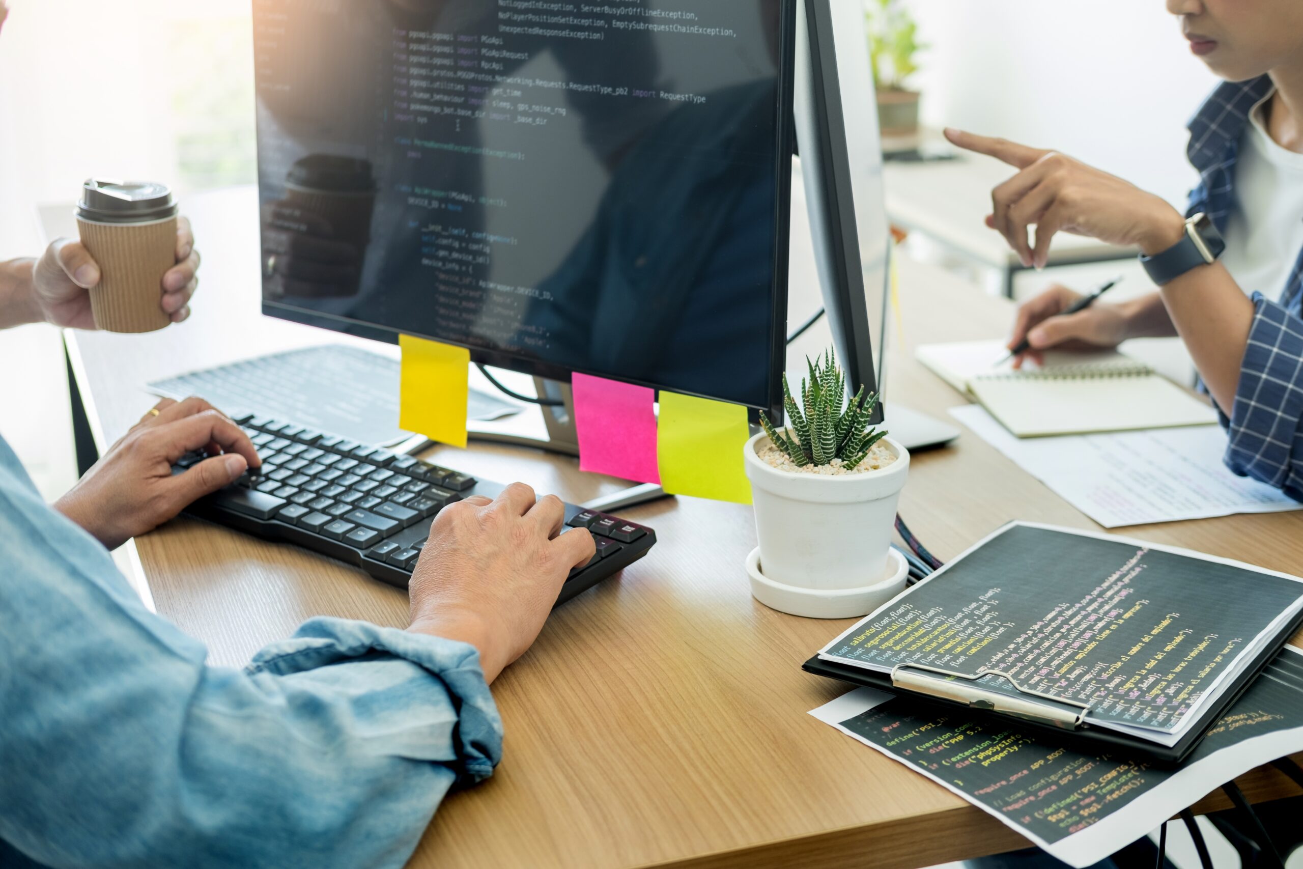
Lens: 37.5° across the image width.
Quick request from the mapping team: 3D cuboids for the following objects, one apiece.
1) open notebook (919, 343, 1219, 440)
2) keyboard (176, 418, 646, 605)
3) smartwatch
[{"bbox_3d":[0.353,-0.047,1.660,0.176,0.016,0.275,-3,18,-9],"label":"open notebook"},{"bbox_3d":[-0.194,0.046,1.328,0.438,0.029,0.140,14,26,40],"label":"keyboard"},{"bbox_3d":[0.401,-0.140,1.450,0.050,0.037,0.058,-33,-2,32],"label":"smartwatch"}]

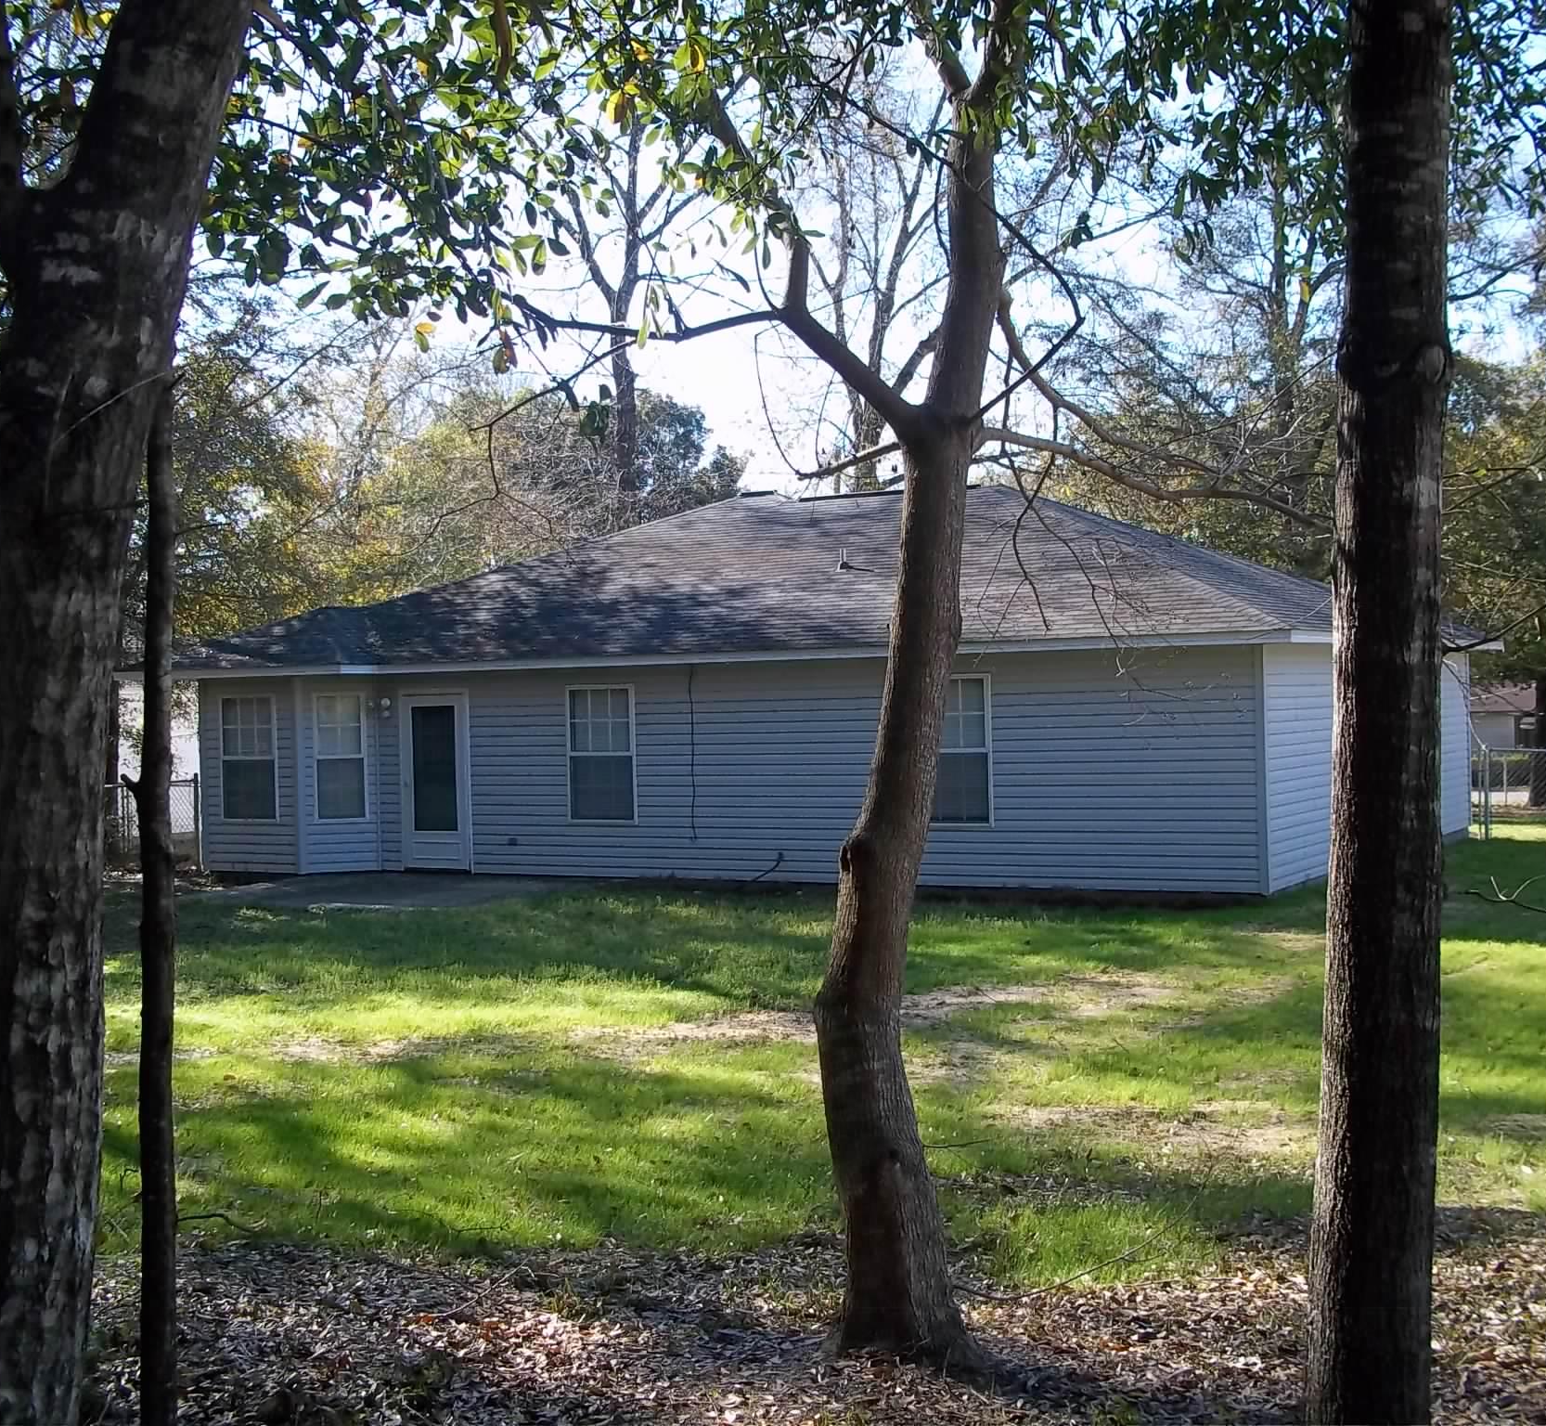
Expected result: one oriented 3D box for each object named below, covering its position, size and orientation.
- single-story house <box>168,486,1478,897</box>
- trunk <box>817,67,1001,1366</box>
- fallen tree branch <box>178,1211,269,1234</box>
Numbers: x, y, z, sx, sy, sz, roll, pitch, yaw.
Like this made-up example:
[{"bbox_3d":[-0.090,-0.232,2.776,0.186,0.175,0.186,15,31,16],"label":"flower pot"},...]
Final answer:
[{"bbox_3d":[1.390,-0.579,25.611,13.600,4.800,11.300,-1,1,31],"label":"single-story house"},{"bbox_3d":[0.360,0.030,5.300,0.500,3.450,0.450,-2,0,0],"label":"trunk"},{"bbox_3d":[-1.842,1.698,6.600,0.330,0.090,0.130,-2,0,0],"label":"fallen tree branch"}]

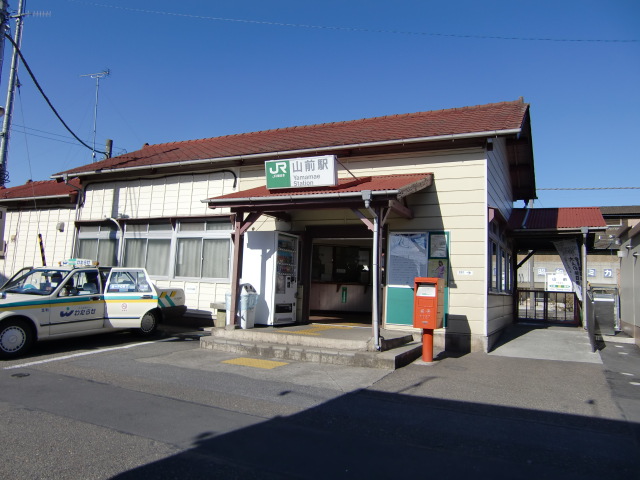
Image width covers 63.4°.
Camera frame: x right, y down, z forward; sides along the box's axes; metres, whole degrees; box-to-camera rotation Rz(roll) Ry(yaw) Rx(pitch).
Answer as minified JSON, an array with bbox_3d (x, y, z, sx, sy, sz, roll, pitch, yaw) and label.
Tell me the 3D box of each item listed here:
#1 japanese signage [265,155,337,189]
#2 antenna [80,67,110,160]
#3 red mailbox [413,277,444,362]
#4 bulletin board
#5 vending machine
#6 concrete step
[{"bbox_3d":[-0.309,-1.116,8.746,1.320,0.500,0.160,0,-5,25],"label":"japanese signage"},{"bbox_3d":[-7.698,-4.180,17.701,0.920,3.340,0.420,0,-5,20],"label":"antenna"},{"bbox_3d":[1.730,1.268,8.198,0.380,1.290,0.450,0,-5,25],"label":"red mailbox"},{"bbox_3d":[1.829,0.730,9.757,1.190,1.800,0.080,0,-5,25],"label":"bulletin board"},{"bbox_3d":[-1.025,0.799,10.844,0.750,1.845,1.000,0,-5,25],"label":"vending machine"},{"bbox_3d":[0.016,1.854,9.200,3.450,0.175,2.400,0,-5,25],"label":"concrete step"}]

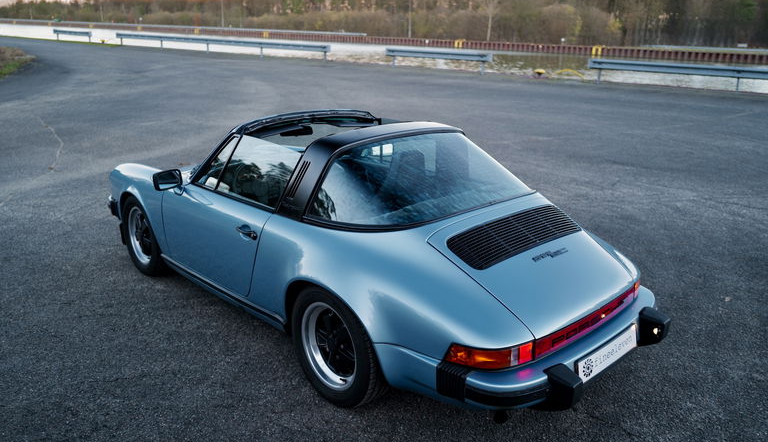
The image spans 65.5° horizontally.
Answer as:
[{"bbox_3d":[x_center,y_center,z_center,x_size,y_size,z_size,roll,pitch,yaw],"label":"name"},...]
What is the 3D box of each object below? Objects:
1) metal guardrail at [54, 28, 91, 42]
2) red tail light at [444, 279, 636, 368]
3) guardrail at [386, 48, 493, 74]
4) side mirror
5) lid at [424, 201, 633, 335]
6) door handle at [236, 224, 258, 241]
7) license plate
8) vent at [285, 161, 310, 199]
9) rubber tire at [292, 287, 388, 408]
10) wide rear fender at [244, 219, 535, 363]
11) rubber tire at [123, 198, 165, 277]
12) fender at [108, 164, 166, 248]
[{"bbox_3d":[-20.037,-11.916,38.435,4.650,0.750,0.200,14,22,34],"label":"metal guardrail"},{"bbox_3d":[0.867,0.436,2.854,1.400,0.140,0.260,-15,24,-41],"label":"red tail light"},{"bbox_3d":[2.006,-6.201,23.098,4.700,0.750,0.200,14,22,34],"label":"guardrail"},{"bbox_3d":[-1.399,-0.265,3.835,0.180,0.110,0.090,-15,24,-41],"label":"side mirror"},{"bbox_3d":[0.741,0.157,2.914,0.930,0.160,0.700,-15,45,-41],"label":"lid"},{"bbox_3d":[-0.773,0.071,3.354,0.050,0.060,0.200,-15,24,-41],"label":"door handle"},{"bbox_3d":[1.024,0.604,2.727,0.520,0.110,0.020,-15,24,-41],"label":"license plate"},{"bbox_3d":[-0.463,-0.217,3.218,0.080,0.215,0.040,20,-5,44],"label":"vent"},{"bbox_3d":[-0.217,0.631,3.086,0.225,0.630,0.630,-15,24,-41],"label":"rubber tire"},{"bbox_3d":[-0.084,0.344,2.913,0.370,0.600,1.600,-15,24,-41],"label":"wide rear fender"},{"bbox_3d":[-1.788,0.086,4.634,0.205,0.630,0.630,-15,24,-41],"label":"rubber tire"},{"bbox_3d":[-1.789,-0.186,4.694,0.360,0.560,1.130,-15,24,-41],"label":"fender"}]

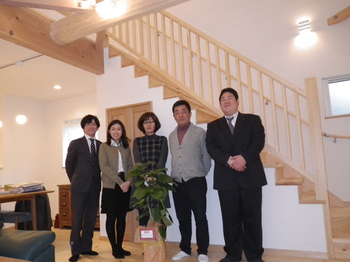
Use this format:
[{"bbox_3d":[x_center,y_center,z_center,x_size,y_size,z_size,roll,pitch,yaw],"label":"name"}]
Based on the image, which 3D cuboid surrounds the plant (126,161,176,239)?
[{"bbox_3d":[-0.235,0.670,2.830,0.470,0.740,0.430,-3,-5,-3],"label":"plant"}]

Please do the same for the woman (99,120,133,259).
[{"bbox_3d":[-0.721,0.671,3.444,0.420,1.610,0.300,-1,-6,-27],"label":"woman"}]

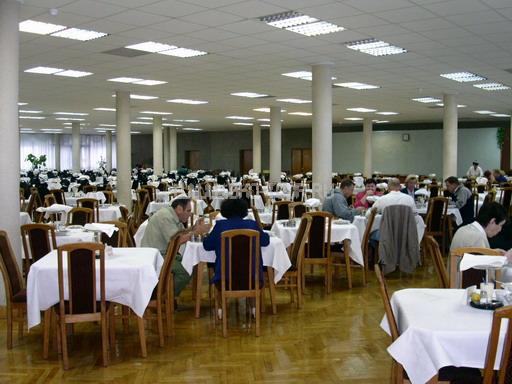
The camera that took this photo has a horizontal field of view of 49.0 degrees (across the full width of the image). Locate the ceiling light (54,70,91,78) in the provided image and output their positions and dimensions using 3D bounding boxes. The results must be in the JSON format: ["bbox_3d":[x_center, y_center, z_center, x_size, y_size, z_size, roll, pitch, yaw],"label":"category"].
[{"bbox_3d":[-3.362,-2.172,10.353,0.590,0.070,0.590,3,5,40],"label":"ceiling light"}]

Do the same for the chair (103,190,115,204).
[{"bbox_3d":[-2.940,0.481,10.857,0.430,0.980,0.500,0,3,-6],"label":"chair"}]

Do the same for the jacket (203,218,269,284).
[{"bbox_3d":[-0.193,0.567,5.309,0.600,0.650,0.420,0,3,-7],"label":"jacket"}]

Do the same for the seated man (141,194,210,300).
[{"bbox_3d":[-0.920,0.686,6.401,0.820,1.240,0.510,0,3,-6],"label":"seated man"}]

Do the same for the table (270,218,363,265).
[{"bbox_3d":[0.779,0.670,7.454,1.060,0.500,1.020,0,3,0],"label":"table"}]

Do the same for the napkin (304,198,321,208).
[{"bbox_3d":[0.786,0.157,7.761,0.250,0.120,0.230,0,3,0],"label":"napkin"}]

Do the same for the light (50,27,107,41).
[{"bbox_3d":[-2.235,-1.997,7.069,0.570,0.070,0.570,3,5,40],"label":"light"}]

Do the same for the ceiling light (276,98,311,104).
[{"bbox_3d":[1.099,-2.562,15.730,0.580,0.070,1.170,3,5,40],"label":"ceiling light"}]

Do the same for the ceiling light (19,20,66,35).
[{"bbox_3d":[-2.960,-2.255,7.614,0.660,0.080,0.660,3,4,40],"label":"ceiling light"}]

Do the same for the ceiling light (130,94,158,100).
[{"bbox_3d":[-3.212,-2.786,16.484,0.660,0.080,0.660,3,4,40],"label":"ceiling light"}]

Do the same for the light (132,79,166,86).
[{"bbox_3d":[-2.222,-2.305,11.796,0.570,0.070,0.570,3,5,40],"label":"light"}]

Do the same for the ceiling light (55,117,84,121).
[{"bbox_3d":[-7.438,-2.943,22.599,0.570,0.070,1.150,3,4,41],"label":"ceiling light"}]

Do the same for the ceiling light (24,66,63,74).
[{"bbox_3d":[-3.723,-2.127,9.858,0.590,0.070,0.590,3,5,40],"label":"ceiling light"}]

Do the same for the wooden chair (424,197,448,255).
[{"bbox_3d":[2.948,0.550,9.320,0.450,0.990,0.520,0,3,-5],"label":"wooden chair"}]

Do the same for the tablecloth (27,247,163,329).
[{"bbox_3d":[-1.358,0.818,4.925,1.000,0.510,0.980,0,3,-4],"label":"tablecloth"}]

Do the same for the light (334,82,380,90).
[{"bbox_3d":[2.225,-2.352,12.378,0.580,0.070,1.170,3,5,40],"label":"light"}]

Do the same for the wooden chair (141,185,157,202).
[{"bbox_3d":[-2.467,0.320,13.247,0.450,0.980,0.530,0,4,6],"label":"wooden chair"}]

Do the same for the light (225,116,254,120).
[{"bbox_3d":[-0.652,-2.935,22.199,0.570,0.070,1.150,3,4,41],"label":"light"}]

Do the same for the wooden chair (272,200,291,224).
[{"bbox_3d":[0.390,0.613,8.453,0.450,0.980,0.530,-1,4,-16],"label":"wooden chair"}]

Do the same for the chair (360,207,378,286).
[{"bbox_3d":[1.252,0.678,7.210,0.520,0.990,0.450,1,4,17],"label":"chair"}]

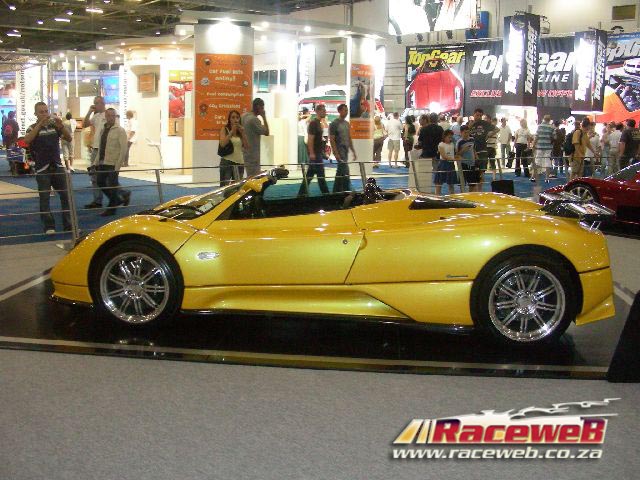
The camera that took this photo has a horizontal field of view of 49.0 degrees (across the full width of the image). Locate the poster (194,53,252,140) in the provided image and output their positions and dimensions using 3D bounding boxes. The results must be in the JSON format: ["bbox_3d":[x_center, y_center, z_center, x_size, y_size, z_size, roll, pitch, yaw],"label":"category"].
[{"bbox_3d":[-2.077,-3.104,15.200,1.230,1.900,0.050,0,10,-7],"label":"poster"}]

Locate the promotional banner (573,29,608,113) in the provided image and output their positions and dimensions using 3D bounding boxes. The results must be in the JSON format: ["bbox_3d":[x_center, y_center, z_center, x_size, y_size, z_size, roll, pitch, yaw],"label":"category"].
[{"bbox_3d":[8.664,-5.385,22.588,0.850,2.544,0.800,10,13,43],"label":"promotional banner"}]

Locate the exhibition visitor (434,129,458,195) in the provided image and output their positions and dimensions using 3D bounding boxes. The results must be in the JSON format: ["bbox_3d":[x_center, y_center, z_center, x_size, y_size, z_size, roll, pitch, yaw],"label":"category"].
[{"bbox_3d":[2.329,-1.317,12.884,0.420,1.370,0.340,-4,11,-27],"label":"exhibition visitor"}]

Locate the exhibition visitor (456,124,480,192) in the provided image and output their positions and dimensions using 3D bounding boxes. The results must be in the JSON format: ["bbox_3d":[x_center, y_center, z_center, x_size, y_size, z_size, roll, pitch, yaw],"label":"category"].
[{"bbox_3d":[2.729,-1.357,12.999,0.460,1.490,0.300,0,10,-6],"label":"exhibition visitor"}]

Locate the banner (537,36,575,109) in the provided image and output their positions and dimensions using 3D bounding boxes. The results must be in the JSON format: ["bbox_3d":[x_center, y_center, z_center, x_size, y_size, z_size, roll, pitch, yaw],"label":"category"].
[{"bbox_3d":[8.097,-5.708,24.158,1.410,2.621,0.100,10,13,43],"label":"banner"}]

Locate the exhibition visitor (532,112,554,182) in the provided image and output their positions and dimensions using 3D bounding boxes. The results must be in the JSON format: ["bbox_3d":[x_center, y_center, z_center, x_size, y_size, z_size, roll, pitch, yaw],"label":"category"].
[{"bbox_3d":[6.010,-2.478,18.893,0.540,1.730,0.380,2,10,6],"label":"exhibition visitor"}]

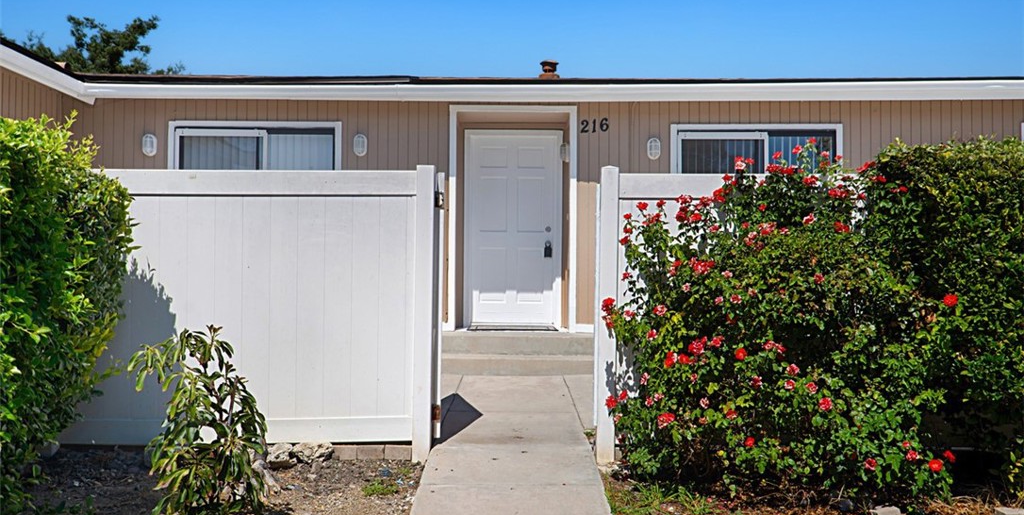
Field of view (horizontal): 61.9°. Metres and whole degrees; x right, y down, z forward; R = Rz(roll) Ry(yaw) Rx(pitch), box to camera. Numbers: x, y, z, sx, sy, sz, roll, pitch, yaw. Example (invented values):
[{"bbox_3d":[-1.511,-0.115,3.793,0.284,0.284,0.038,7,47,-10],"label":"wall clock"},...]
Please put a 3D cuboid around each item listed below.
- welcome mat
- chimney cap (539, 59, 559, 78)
[{"bbox_3d":[0.010,0.738,8.930,0.920,0.015,0.550,0,0,0],"label":"welcome mat"},{"bbox_3d":[0.430,-2.200,10.000,0.230,0.240,0.230,0,0,0],"label":"chimney cap"}]

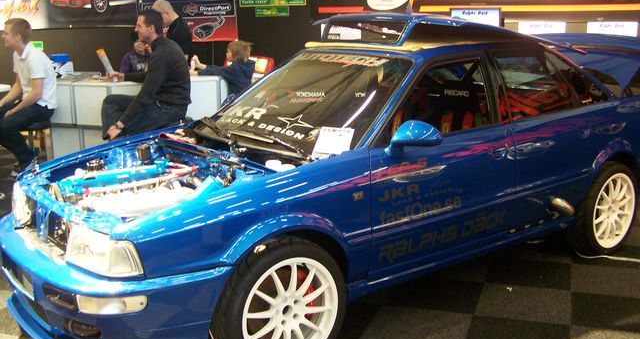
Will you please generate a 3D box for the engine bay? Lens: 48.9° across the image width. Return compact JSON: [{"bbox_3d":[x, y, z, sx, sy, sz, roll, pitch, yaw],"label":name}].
[{"bbox_3d":[-0.845,0.189,3.641,0.930,0.460,1.320,-10,14,-35],"label":"engine bay"}]

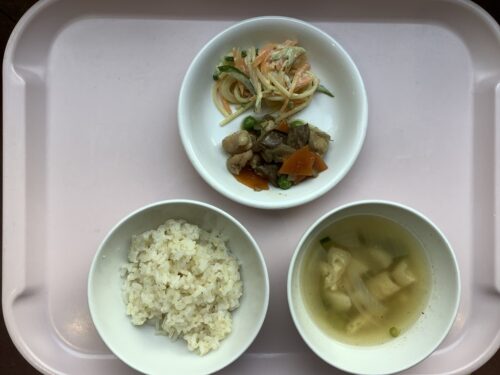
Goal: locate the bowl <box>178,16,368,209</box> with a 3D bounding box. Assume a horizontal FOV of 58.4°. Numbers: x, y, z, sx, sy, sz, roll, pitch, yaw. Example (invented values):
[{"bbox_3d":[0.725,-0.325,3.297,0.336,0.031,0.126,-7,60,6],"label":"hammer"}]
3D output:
[{"bbox_3d":[0.017,-0.055,0.345,0.138,0.036,0.138,0,90,-1],"label":"bowl"}]

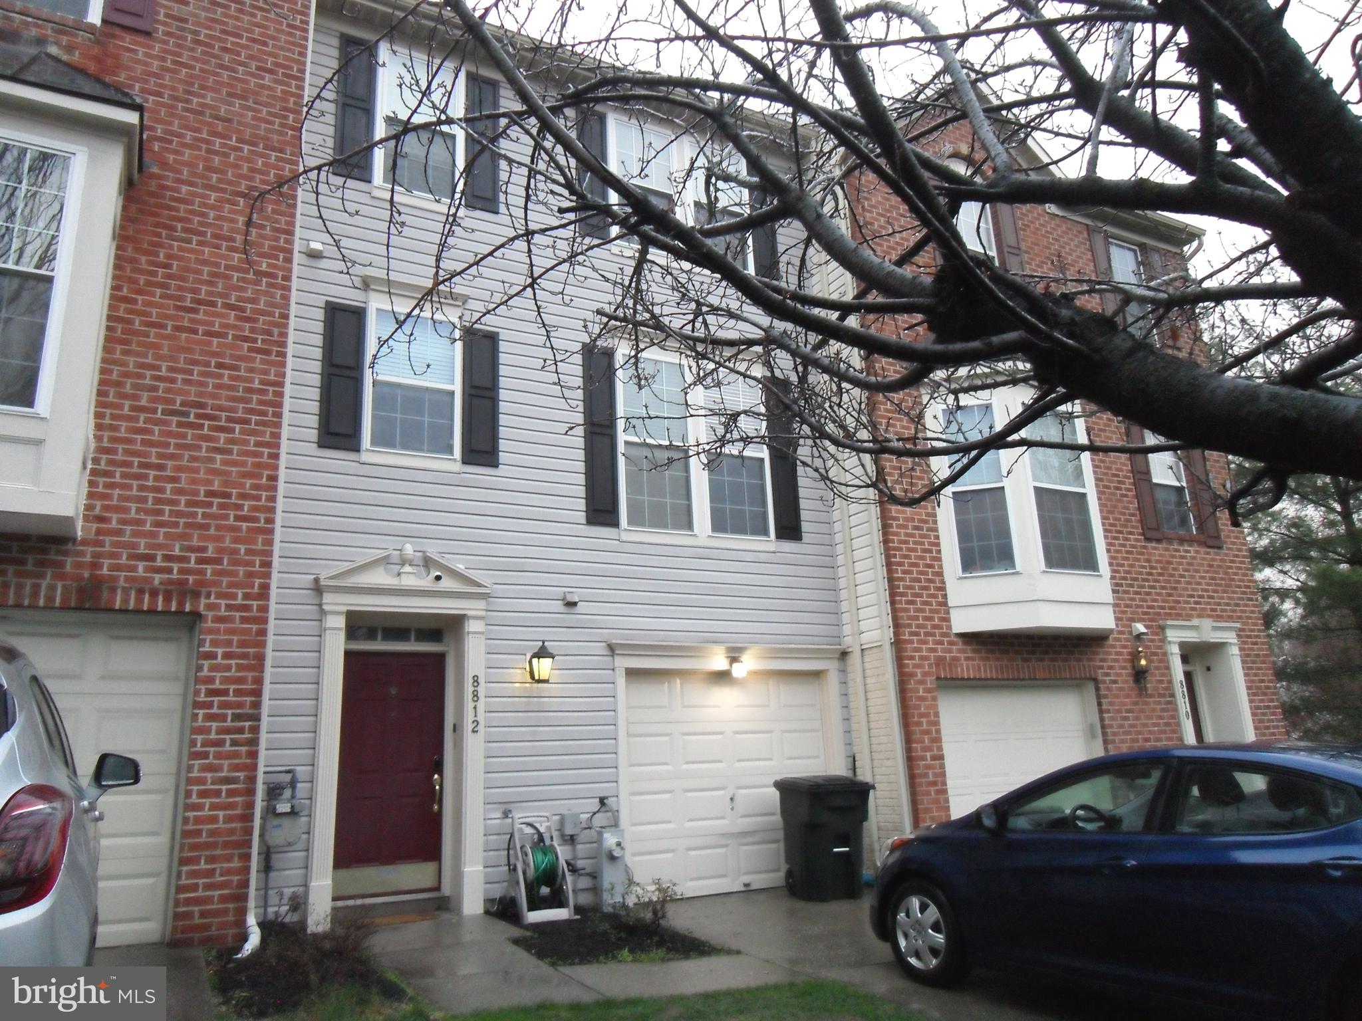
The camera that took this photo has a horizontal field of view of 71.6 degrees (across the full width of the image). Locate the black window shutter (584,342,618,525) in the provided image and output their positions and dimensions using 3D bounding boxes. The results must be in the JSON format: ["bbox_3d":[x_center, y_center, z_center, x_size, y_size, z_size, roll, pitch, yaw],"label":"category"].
[{"bbox_3d":[-0.789,-0.779,9.398,0.345,1.880,0.040,5,-16,-27],"label":"black window shutter"}]

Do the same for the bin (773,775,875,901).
[{"bbox_3d":[1.371,3.075,8.933,0.660,1.050,0.770,3,-15,-20],"label":"bin"}]

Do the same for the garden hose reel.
[{"bbox_3d":[-1.144,2.939,7.840,0.480,0.840,0.460,3,-16,-22],"label":"garden hose reel"}]

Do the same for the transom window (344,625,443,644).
[{"bbox_3d":[-2.579,1.119,8.511,0.900,0.177,0.060,5,-16,-27],"label":"transom window"}]

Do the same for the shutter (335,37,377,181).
[{"bbox_3d":[-3.092,-3.840,9.008,0.345,1.560,0.040,5,-16,-27],"label":"shutter"}]

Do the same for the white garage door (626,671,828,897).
[{"bbox_3d":[0.495,2.653,9.367,2.380,2.110,0.070,5,-16,-27],"label":"white garage door"}]

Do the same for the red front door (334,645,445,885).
[{"bbox_3d":[-2.530,2.265,8.214,0.920,2.040,0.060,5,-16,-27],"label":"red front door"}]

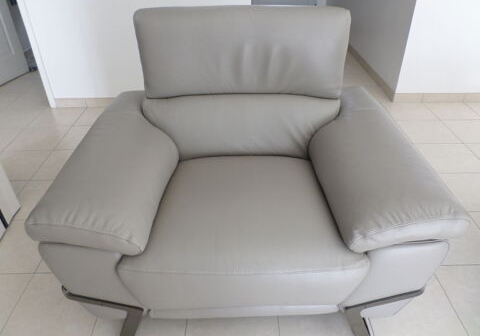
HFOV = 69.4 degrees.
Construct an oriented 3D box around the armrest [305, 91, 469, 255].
[{"bbox_3d":[0.410,-0.056,1.238,0.305,0.152,0.848,-1,35,0],"label":"armrest"}]

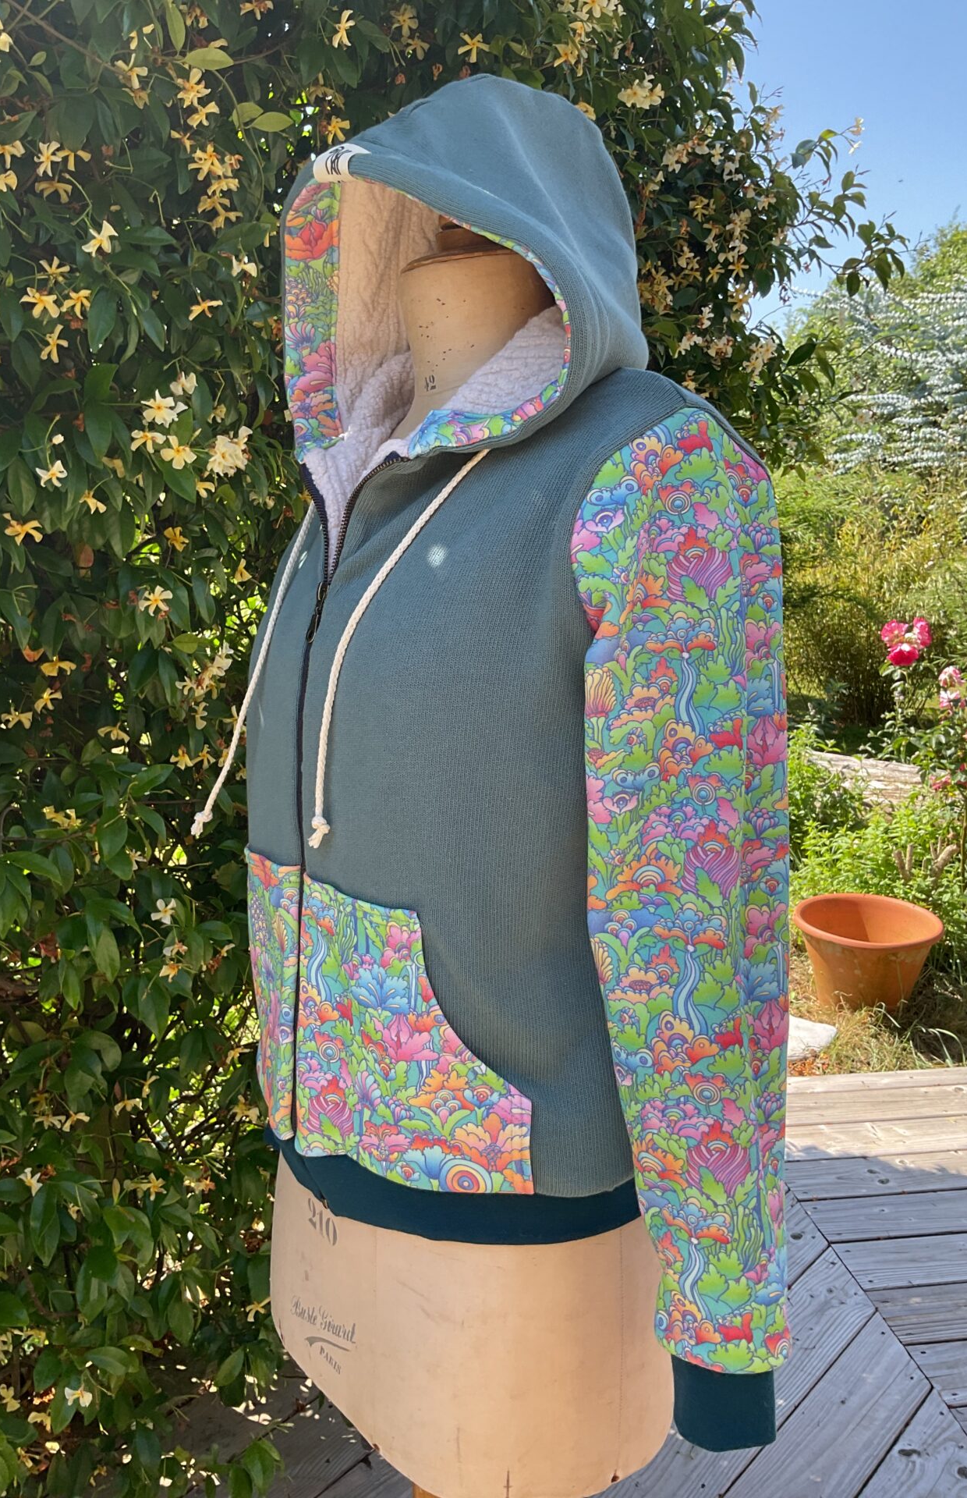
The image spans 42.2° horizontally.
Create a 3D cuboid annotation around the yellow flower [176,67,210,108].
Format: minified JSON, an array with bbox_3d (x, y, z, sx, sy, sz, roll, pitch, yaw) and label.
[{"bbox_3d":[-0.259,-0.591,1.122,0.029,0.028,0.022,-2,10,-12],"label":"yellow flower"}]

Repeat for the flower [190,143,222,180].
[{"bbox_3d":[-0.251,-0.532,1.138,0.030,0.026,0.024,-2,10,-12],"label":"flower"}]

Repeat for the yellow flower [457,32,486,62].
[{"bbox_3d":[-0.011,-0.691,1.236,0.029,0.022,0.019,0,10,0],"label":"yellow flower"}]

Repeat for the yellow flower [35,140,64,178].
[{"bbox_3d":[-0.381,-0.517,1.101,0.026,0.033,0.020,-6,9,-28],"label":"yellow flower"}]

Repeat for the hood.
[{"bbox_3d":[-0.011,-0.292,0.839,0.270,0.290,0.230,-11,17,-43],"label":"hood"}]

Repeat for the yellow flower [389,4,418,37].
[{"bbox_3d":[-0.077,-0.709,1.223,0.027,0.024,0.019,-1,10,-3],"label":"yellow flower"}]

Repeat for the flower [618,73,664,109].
[{"bbox_3d":[0.169,-0.705,1.345,0.049,0.028,0.028,1,10,7],"label":"flower"}]

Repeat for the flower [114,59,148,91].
[{"bbox_3d":[-0.314,-0.601,1.119,0.029,0.028,0.020,-2,-5,-11],"label":"flower"}]

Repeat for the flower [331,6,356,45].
[{"bbox_3d":[-0.133,-0.686,1.193,0.024,0.036,0.020,-10,12,-40],"label":"flower"}]

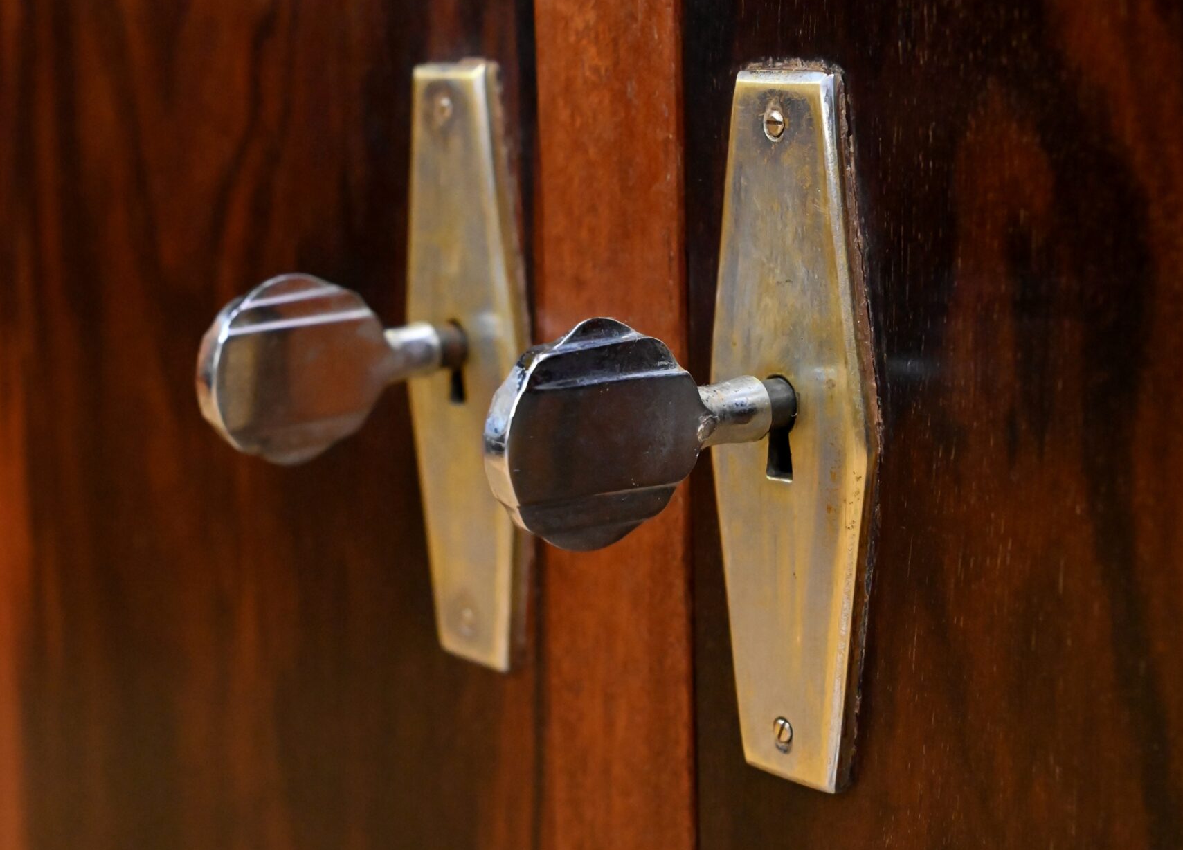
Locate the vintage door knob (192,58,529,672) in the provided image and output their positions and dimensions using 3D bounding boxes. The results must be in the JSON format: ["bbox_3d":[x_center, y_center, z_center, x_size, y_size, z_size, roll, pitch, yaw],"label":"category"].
[{"bbox_3d":[-0.050,-0.008,0.504,0.062,0.126,0.043,-9,12,-35],"label":"vintage door knob"}]

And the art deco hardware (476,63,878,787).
[{"bbox_3d":[0.011,0.005,0.419,0.063,0.126,0.043,-9,12,-35],"label":"art deco hardware"}]

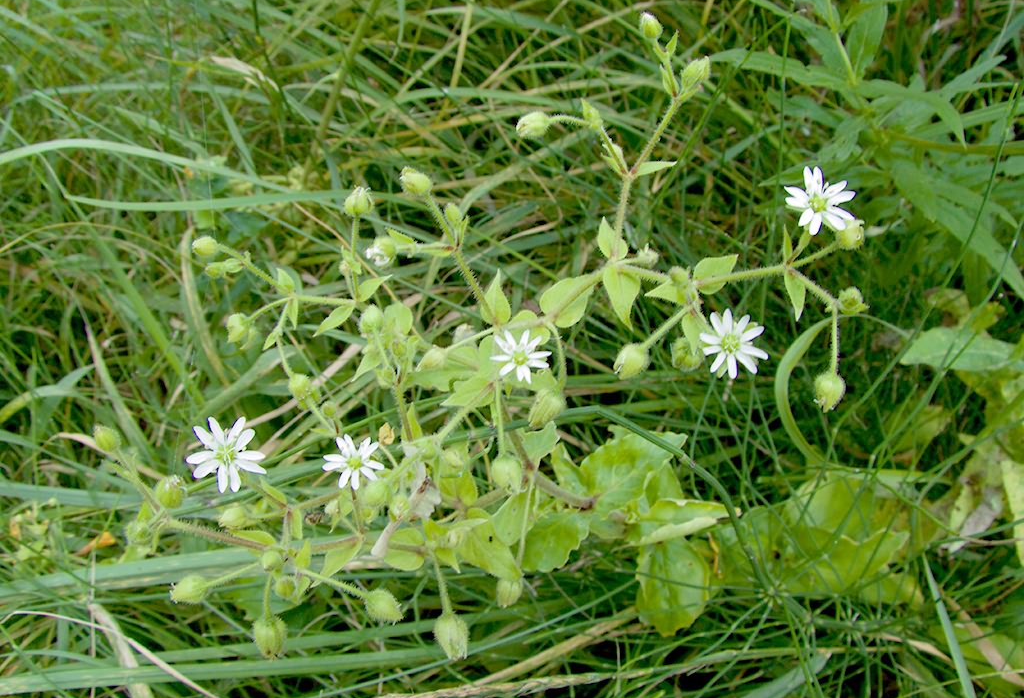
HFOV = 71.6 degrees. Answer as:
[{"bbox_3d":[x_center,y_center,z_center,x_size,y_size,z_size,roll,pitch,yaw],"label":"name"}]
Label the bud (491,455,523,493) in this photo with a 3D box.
[{"bbox_3d":[-0.002,0.039,0.223,0.009,0.012,0.009,0,41,0],"label":"bud"}]

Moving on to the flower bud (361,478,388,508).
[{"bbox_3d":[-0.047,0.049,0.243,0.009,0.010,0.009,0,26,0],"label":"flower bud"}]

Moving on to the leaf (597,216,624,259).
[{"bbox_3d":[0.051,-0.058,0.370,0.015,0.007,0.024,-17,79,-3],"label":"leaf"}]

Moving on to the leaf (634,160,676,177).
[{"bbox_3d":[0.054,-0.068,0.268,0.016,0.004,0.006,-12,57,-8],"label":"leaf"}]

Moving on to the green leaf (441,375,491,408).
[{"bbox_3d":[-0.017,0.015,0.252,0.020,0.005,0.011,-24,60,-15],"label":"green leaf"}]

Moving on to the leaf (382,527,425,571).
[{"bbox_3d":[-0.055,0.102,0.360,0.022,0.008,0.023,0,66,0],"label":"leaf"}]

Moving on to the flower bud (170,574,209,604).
[{"bbox_3d":[-0.098,0.072,0.215,0.011,0.009,0.009,-15,90,-15],"label":"flower bud"}]

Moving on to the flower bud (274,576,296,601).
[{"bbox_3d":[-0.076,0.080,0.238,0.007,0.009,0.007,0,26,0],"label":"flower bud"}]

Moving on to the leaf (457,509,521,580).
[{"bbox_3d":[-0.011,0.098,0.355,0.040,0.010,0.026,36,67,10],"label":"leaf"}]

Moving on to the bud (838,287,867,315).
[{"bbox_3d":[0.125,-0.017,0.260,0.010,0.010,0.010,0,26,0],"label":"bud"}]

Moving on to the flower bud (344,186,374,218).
[{"bbox_3d":[-0.052,-0.050,0.241,0.010,0.011,0.010,6,18,-2],"label":"flower bud"}]

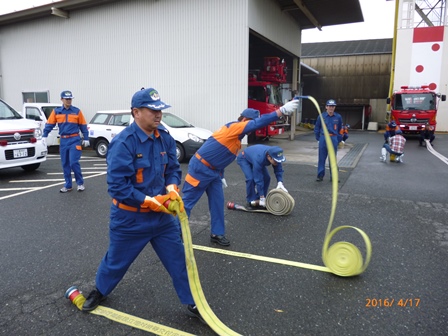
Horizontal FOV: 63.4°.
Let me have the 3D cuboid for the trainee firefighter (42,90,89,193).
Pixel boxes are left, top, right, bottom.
[{"bbox_3d":[-2.809,-0.472,6.503,0.720,1.760,0.420,-2,9,-14],"label":"trainee firefighter"}]

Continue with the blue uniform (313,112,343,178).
[{"bbox_3d":[2.191,-0.483,7.560,0.530,1.400,0.320,1,9,9],"label":"blue uniform"}]

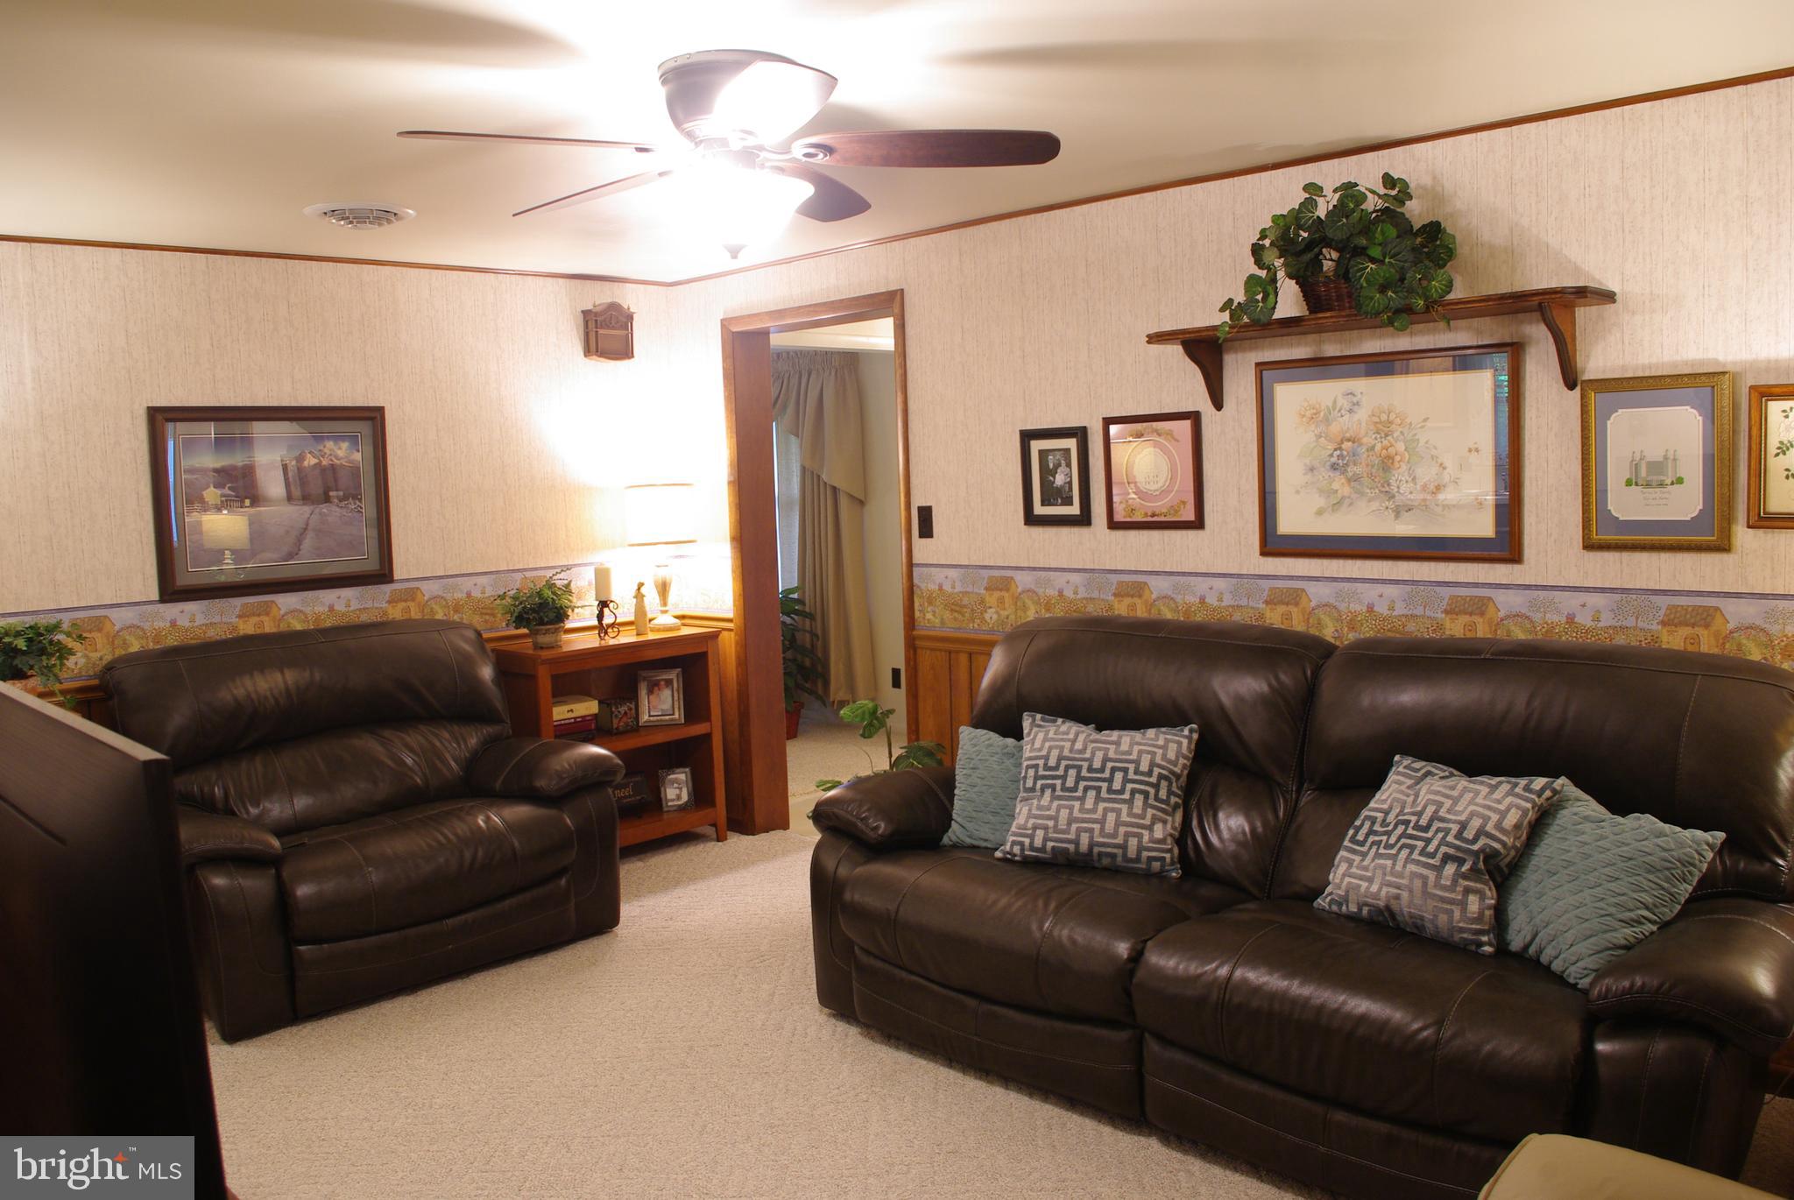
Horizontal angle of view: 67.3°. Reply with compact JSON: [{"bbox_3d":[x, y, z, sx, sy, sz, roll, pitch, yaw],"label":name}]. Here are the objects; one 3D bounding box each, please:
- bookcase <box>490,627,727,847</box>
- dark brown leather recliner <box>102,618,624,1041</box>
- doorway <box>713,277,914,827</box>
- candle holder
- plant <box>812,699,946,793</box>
[{"bbox_3d":[-1.108,0.593,5.334,0.335,0.866,0.845,3,8,43],"label":"bookcase"},{"bbox_3d":[-1.670,0.639,4.311,1.250,1.020,0.910,-7,8,-42],"label":"dark brown leather recliner"},{"bbox_3d":[-0.255,-0.064,5.267,1.010,2.127,0.160,3,8,43],"label":"doorway"},{"bbox_3d":[-1.157,0.073,5.337,0.090,0.170,0.115,3,8,43],"label":"candle holder"},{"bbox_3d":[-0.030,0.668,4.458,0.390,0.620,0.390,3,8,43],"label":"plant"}]

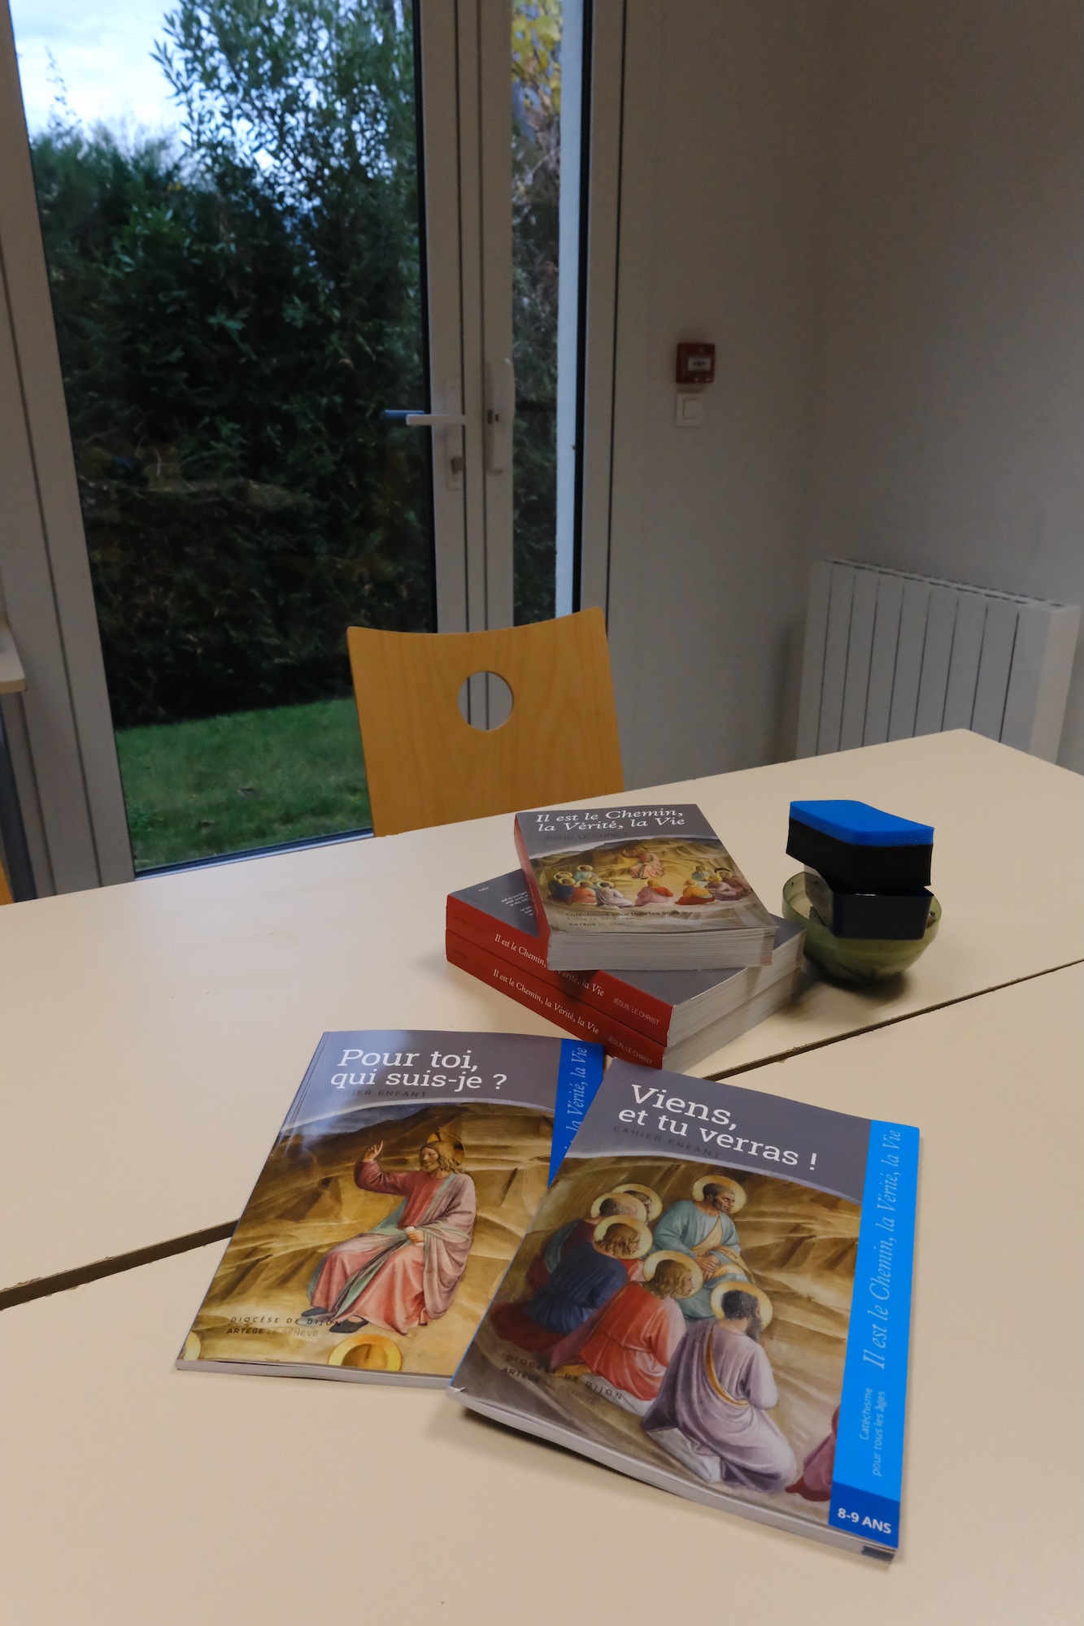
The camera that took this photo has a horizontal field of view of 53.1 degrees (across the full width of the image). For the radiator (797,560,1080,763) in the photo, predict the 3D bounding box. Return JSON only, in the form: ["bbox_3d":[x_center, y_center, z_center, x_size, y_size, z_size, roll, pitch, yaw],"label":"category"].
[{"bbox_3d":[0.895,-0.265,2.593,0.085,0.575,0.725,-11,24,-26],"label":"radiator"}]

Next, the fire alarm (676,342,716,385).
[{"bbox_3d":[0.375,-1.094,2.641,0.088,0.088,0.040,-11,24,-26],"label":"fire alarm"}]

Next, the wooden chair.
[{"bbox_3d":[0.004,0.163,1.703,0.460,0.855,0.520,-9,24,-23],"label":"wooden chair"}]

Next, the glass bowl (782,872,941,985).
[{"bbox_3d":[0.270,0.102,0.927,0.130,0.062,0.130,0,22,0],"label":"glass bowl"}]

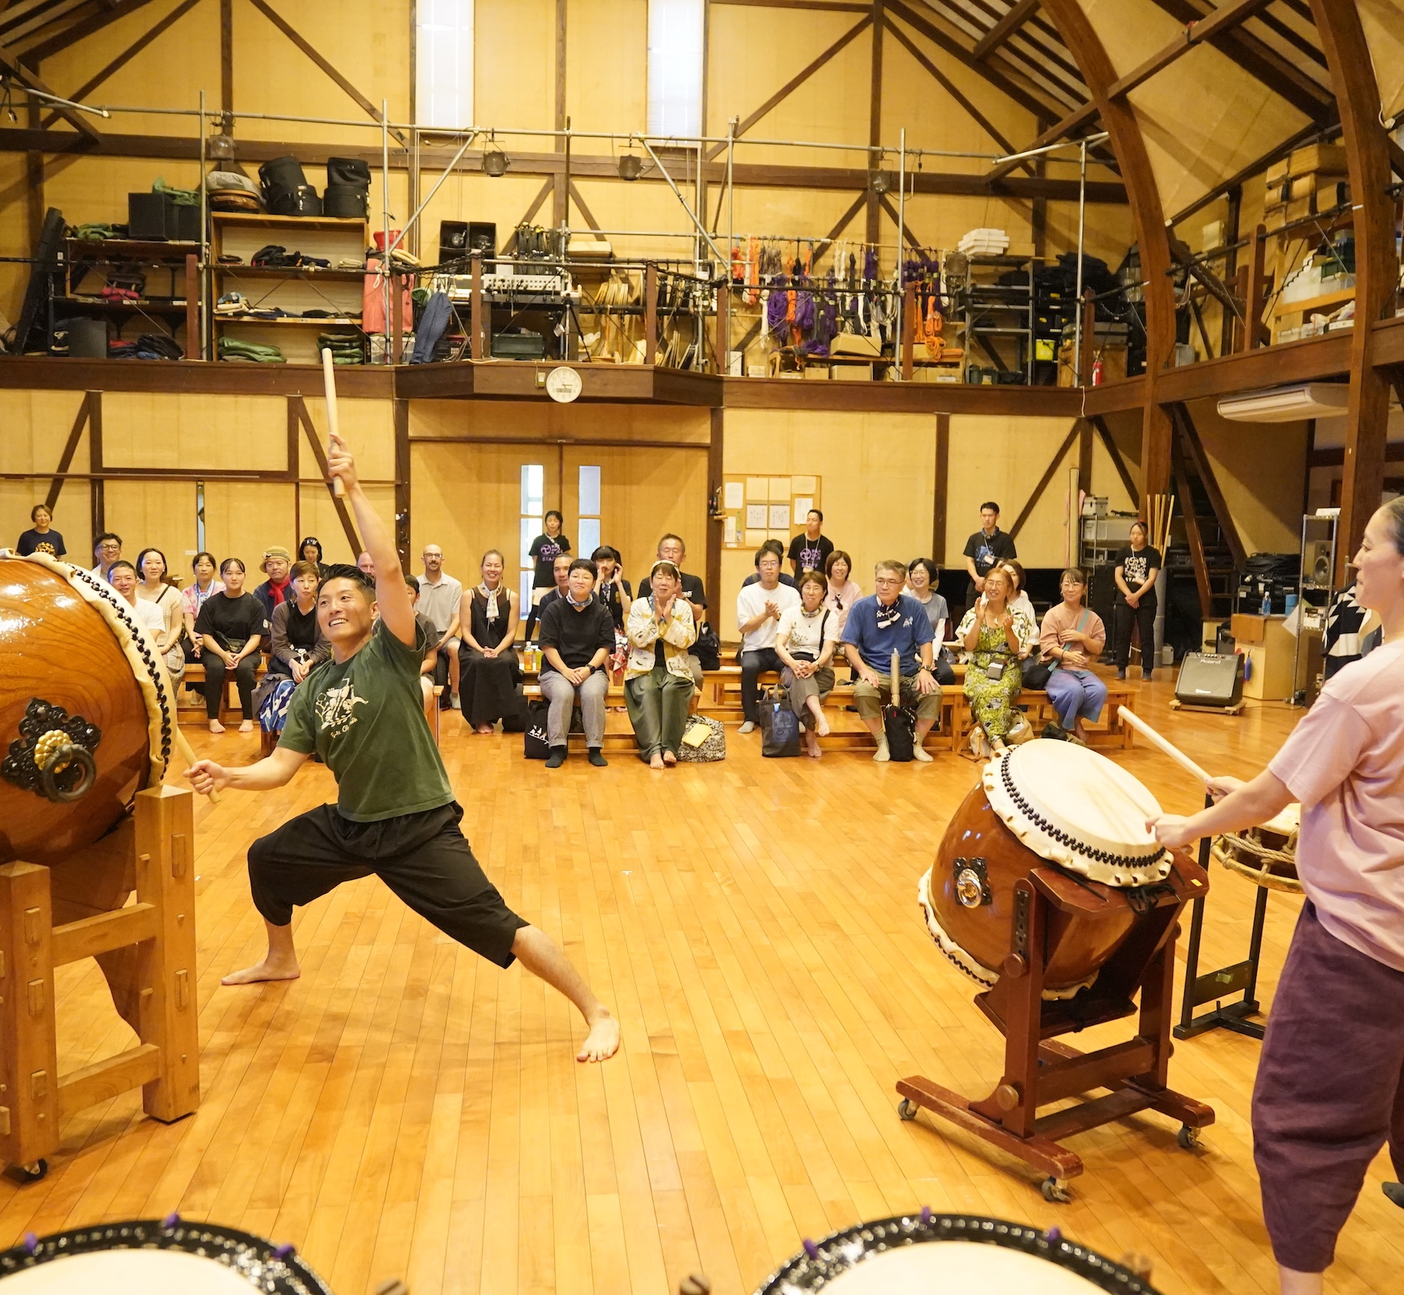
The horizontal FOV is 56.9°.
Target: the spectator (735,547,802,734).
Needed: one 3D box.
[{"bbox_3d":[0.521,-0.074,9.769,0.480,1.331,0.700,1,6,2],"label":"spectator"}]

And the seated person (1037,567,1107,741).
[{"bbox_3d":[2.679,0.077,9.200,0.500,1.240,0.720,0,6,-5],"label":"seated person"}]

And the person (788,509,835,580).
[{"bbox_3d":[1.170,-0.600,13.506,0.480,1.670,0.300,2,6,6],"label":"person"}]

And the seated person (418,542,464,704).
[{"bbox_3d":[-2.187,-0.183,10.720,0.480,1.290,0.780,0,6,-8],"label":"seated person"}]

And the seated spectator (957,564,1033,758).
[{"bbox_3d":[2.058,0.091,9.075,0.520,1.278,0.800,1,6,0],"label":"seated spectator"}]

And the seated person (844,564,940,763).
[{"bbox_3d":[1.317,0.069,8.962,0.640,1.321,0.820,1,6,-4],"label":"seated person"}]

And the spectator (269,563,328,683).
[{"bbox_3d":[-2.501,0.078,8.104,0.460,1.231,0.680,0,6,-7],"label":"spectator"}]

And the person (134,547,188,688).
[{"bbox_3d":[-3.988,-0.064,9.492,0.500,1.310,0.780,-1,6,-18],"label":"person"}]

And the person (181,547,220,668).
[{"bbox_3d":[-4.053,-0.134,10.491,0.480,1.249,0.750,-1,6,-18],"label":"person"}]

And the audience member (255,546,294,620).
[{"bbox_3d":[-3.448,-0.165,10.442,0.500,1.270,0.700,-1,6,-14],"label":"audience member"}]

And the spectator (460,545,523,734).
[{"bbox_3d":[-1.540,-0.059,9.489,0.470,1.275,0.700,1,6,-3],"label":"spectator"}]

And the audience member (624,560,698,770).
[{"bbox_3d":[-0.267,0.079,8.368,0.470,1.266,0.700,1,6,-5],"label":"audience member"}]

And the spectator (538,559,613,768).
[{"bbox_3d":[-0.801,0.074,8.512,0.500,1.270,0.800,0,6,-6],"label":"spectator"}]

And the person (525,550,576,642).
[{"bbox_3d":[-1.049,-0.043,9.626,0.480,1.270,0.750,0,6,-6],"label":"person"}]

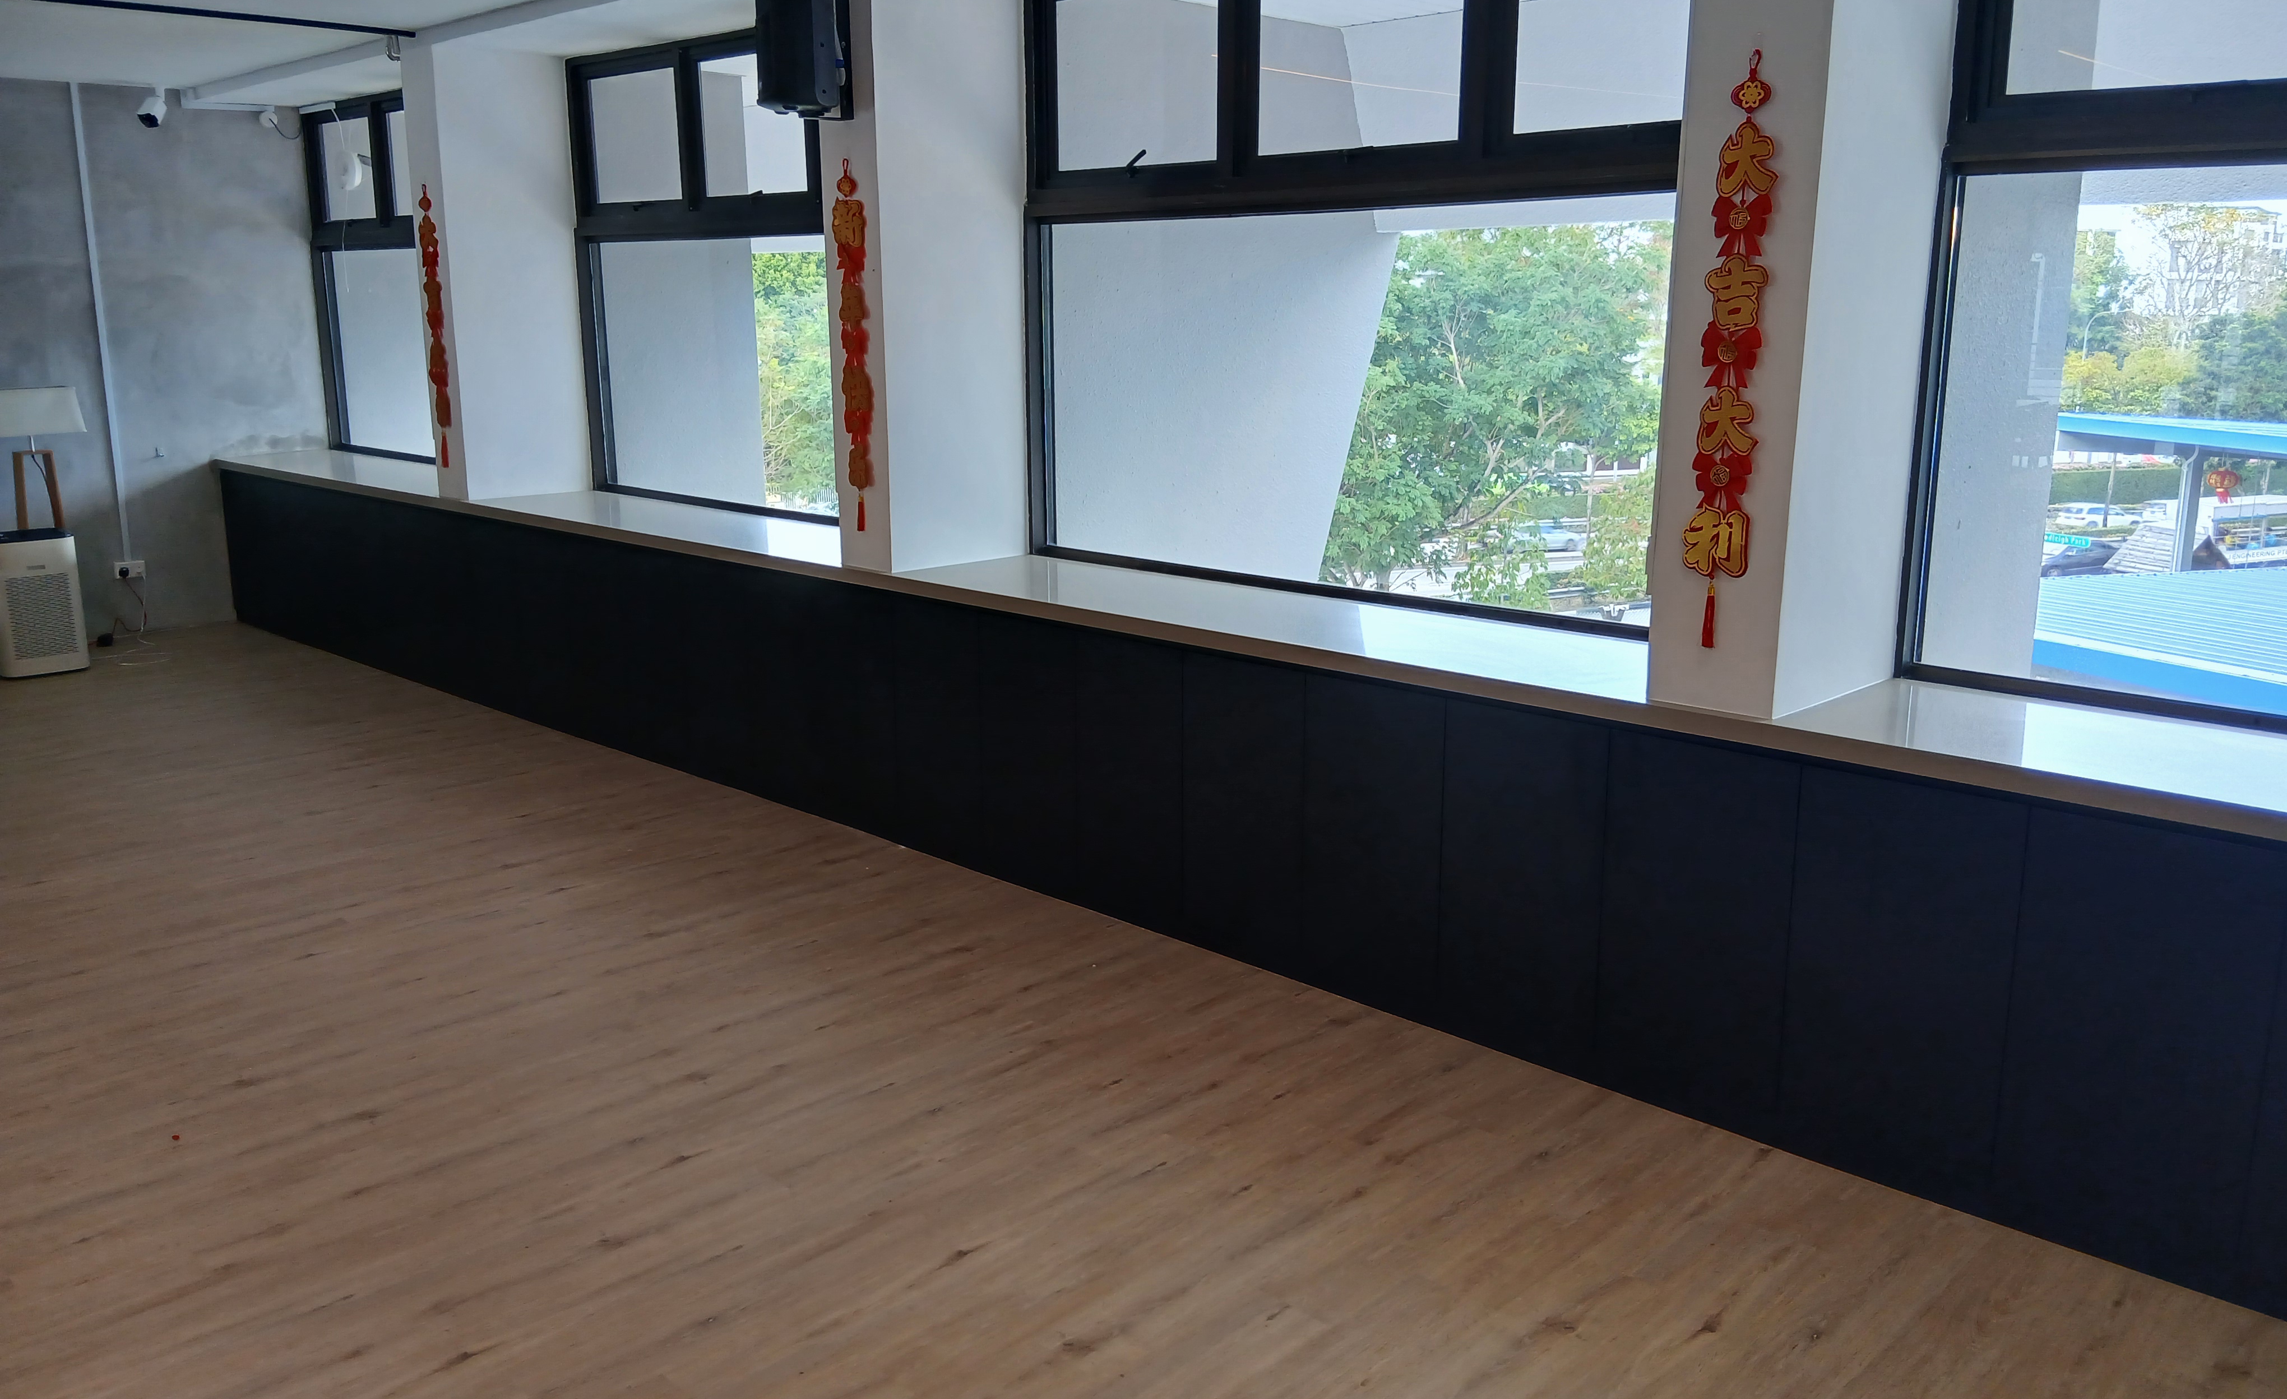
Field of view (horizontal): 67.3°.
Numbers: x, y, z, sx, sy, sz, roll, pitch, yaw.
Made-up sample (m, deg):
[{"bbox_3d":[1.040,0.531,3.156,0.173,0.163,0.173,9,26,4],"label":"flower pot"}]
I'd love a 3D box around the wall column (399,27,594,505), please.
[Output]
[{"bbox_3d":[-2.661,-1.733,7.122,0.265,1.759,0.571,12,18,43],"label":"wall column"}]

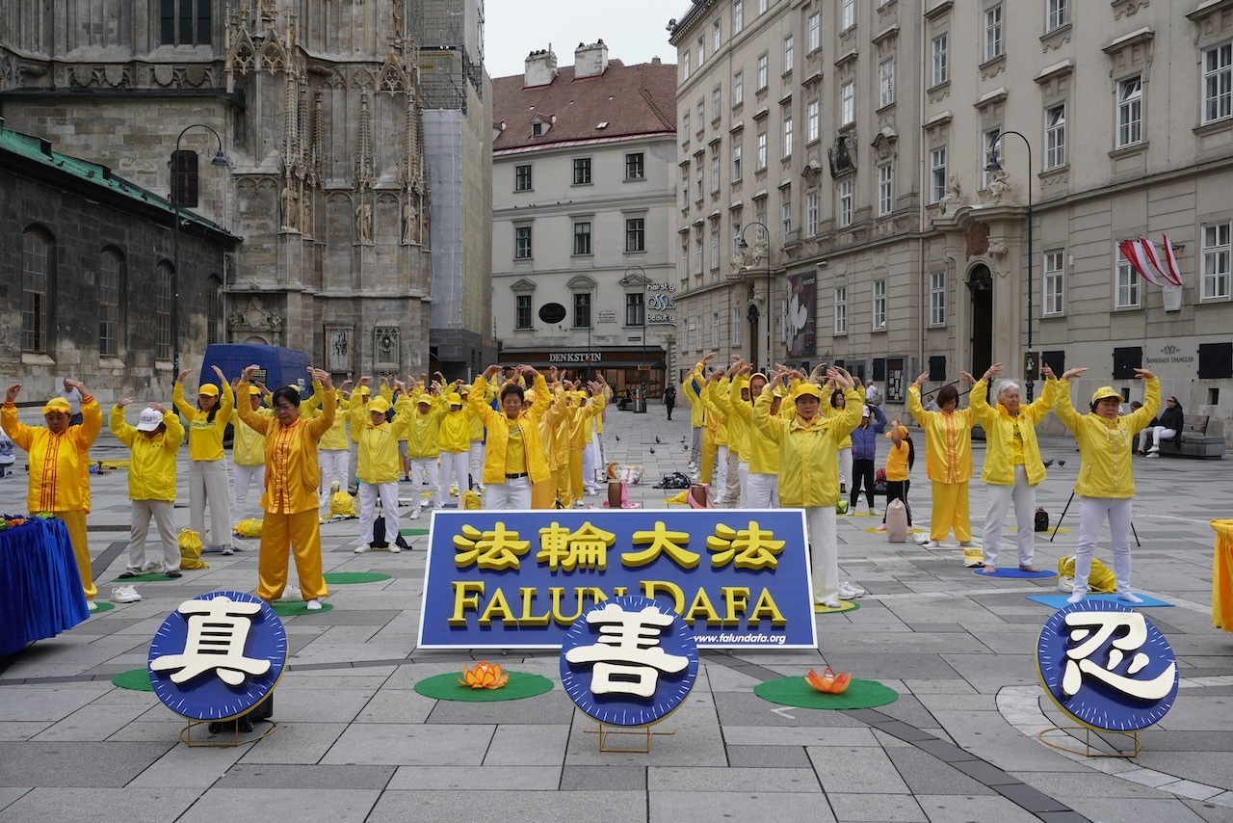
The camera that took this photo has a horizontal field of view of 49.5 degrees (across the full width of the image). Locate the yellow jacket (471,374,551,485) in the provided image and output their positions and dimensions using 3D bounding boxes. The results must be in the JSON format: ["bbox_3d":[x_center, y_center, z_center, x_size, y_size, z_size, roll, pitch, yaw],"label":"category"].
[{"bbox_3d":[-0.774,0.134,9.800,0.600,0.810,0.360,0,1,0],"label":"yellow jacket"}]

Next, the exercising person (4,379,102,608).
[{"bbox_3d":[-4.064,0.581,9.634,0.690,1.640,0.430,0,1,-6],"label":"exercising person"}]

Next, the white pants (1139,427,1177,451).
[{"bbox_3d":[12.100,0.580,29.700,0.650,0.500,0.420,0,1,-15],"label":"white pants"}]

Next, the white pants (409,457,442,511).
[{"bbox_3d":[-2.326,0.821,16.250,0.410,0.800,0.270,0,1,-3],"label":"white pants"}]

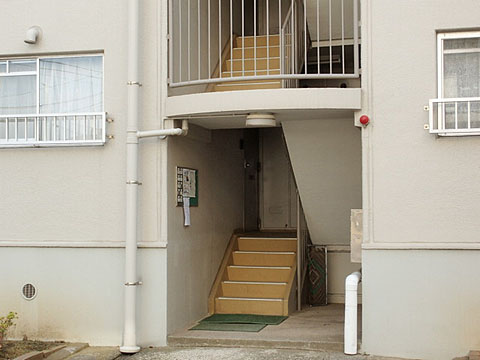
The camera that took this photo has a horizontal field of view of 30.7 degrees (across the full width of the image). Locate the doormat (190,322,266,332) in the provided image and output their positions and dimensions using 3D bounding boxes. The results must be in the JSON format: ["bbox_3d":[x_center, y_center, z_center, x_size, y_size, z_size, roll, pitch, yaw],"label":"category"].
[{"bbox_3d":[-0.092,1.614,9.602,0.754,0.013,0.634,-1,-2,14],"label":"doormat"}]

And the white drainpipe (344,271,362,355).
[{"bbox_3d":[1.091,1.283,8.420,0.165,0.787,0.167,-1,-2,14],"label":"white drainpipe"}]

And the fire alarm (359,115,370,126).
[{"bbox_3d":[1.205,-0.577,8.434,0.086,0.092,0.080,-1,-2,14],"label":"fire alarm"}]

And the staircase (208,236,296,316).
[{"bbox_3d":[0.229,1.199,11.203,1.008,0.934,1.161,-1,-2,14],"label":"staircase"}]

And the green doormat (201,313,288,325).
[{"bbox_3d":[0.066,1.631,10.261,0.934,0.016,0.774,-1,-2,14],"label":"green doormat"}]

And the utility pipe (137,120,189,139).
[{"bbox_3d":[-0.794,-0.526,8.974,0.498,0.190,0.260,-1,-2,14],"label":"utility pipe"}]

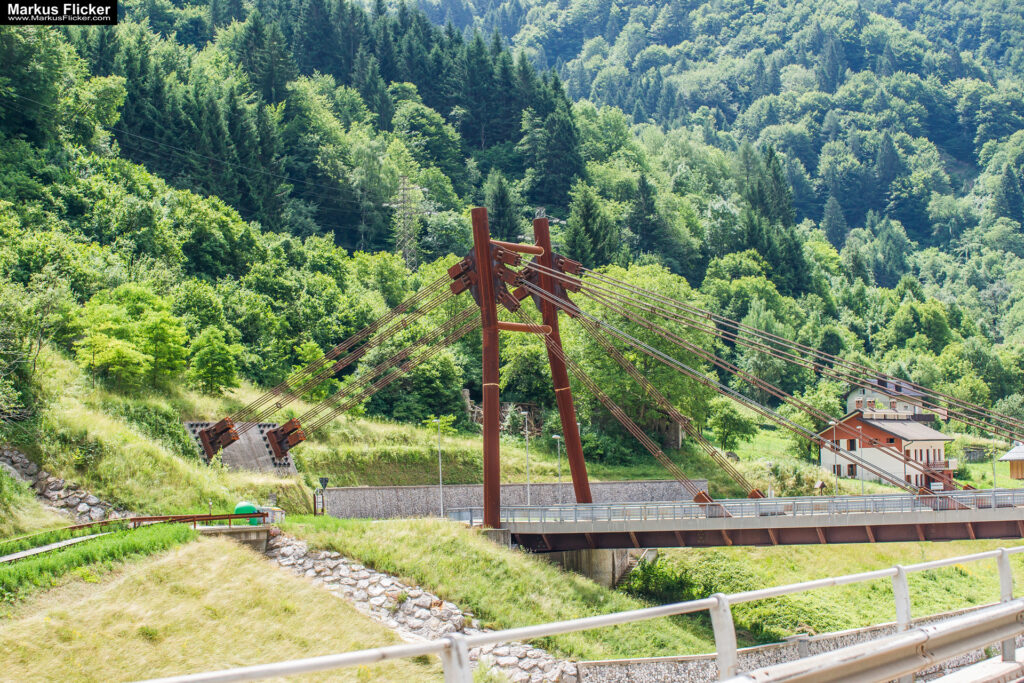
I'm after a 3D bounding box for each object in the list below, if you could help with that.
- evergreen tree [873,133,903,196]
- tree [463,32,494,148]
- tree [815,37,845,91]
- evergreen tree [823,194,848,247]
[{"bbox_3d":[109.410,-50.690,620.000,8.140,20.090,8.140,-2,-4,0],"label":"evergreen tree"},{"bbox_3d":[-6.280,-47.060,400.000,6.000,21.750,6.000,-2,-4,0],"label":"tree"},{"bbox_3d":[107.150,-93.010,720.000,10.120,19.840,10.120,-2,-4,0],"label":"tree"},{"bbox_3d":[81.880,-29.840,540.000,6.580,14.740,6.580,-2,-4,0],"label":"evergreen tree"}]

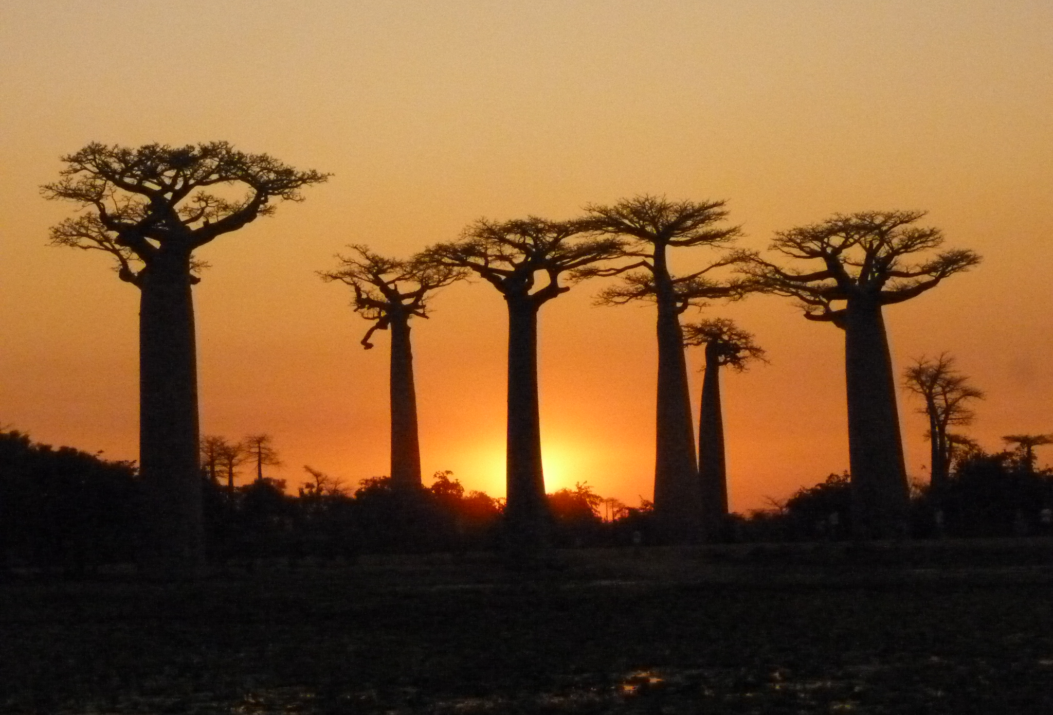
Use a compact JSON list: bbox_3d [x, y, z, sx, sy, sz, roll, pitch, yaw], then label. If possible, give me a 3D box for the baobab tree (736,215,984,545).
[{"bbox_3d":[17.896,0.954,123.000,12.734,17.741,12.352,-2,-4,0],"label":"baobab tree"}]

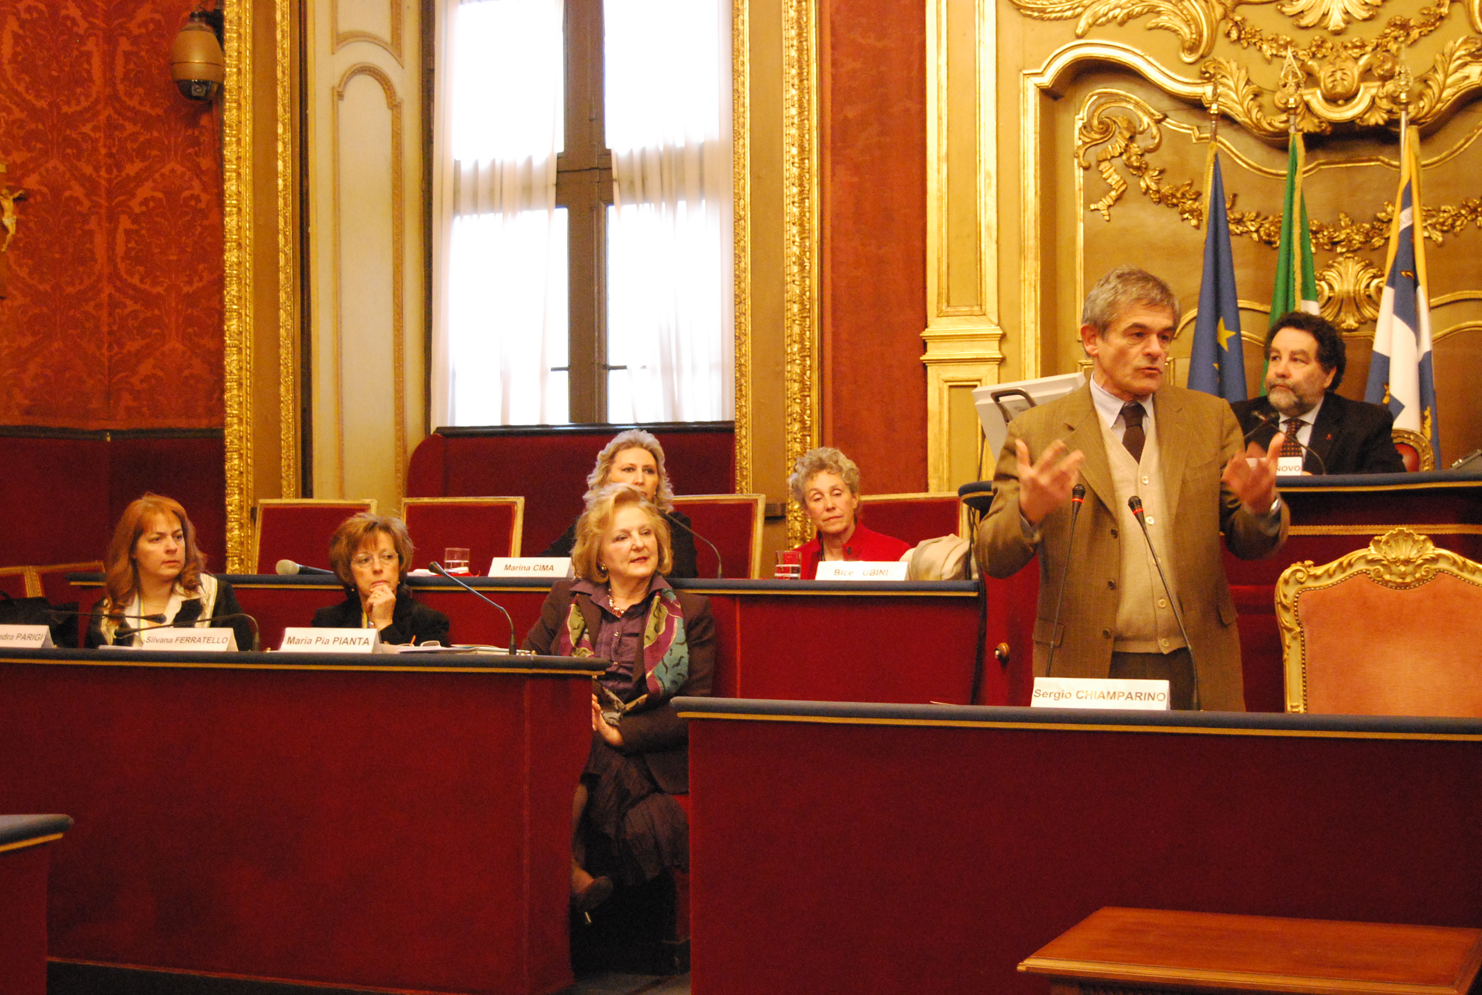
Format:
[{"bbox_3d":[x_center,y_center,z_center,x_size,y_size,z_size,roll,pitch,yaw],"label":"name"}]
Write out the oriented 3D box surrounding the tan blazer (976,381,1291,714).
[{"bbox_3d":[0.763,0.138,4.250,0.600,0.740,0.450,0,0,4],"label":"tan blazer"}]

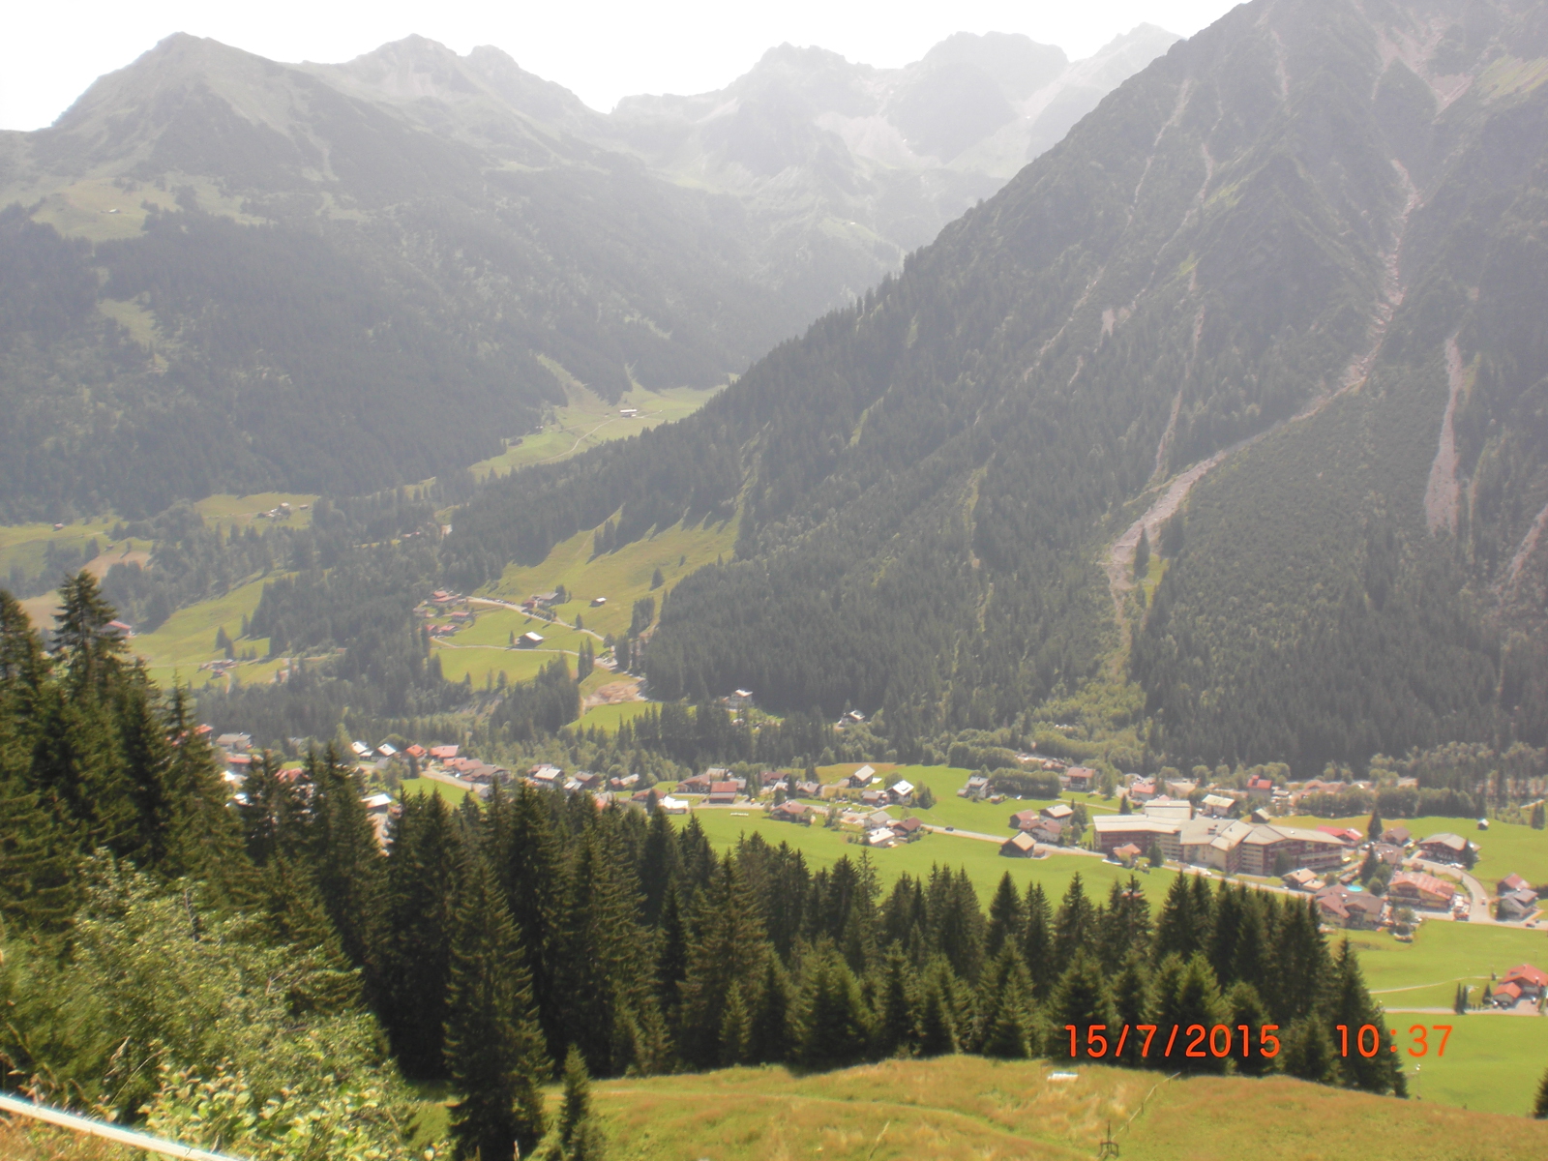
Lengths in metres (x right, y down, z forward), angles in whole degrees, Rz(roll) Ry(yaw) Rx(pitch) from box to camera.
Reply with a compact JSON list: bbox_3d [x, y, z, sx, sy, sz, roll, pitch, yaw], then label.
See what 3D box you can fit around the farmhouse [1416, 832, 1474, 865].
[{"bbox_3d":[323.500,128.400,819.200,17.600,9.100,17.600,7,12,35],"label":"farmhouse"}]

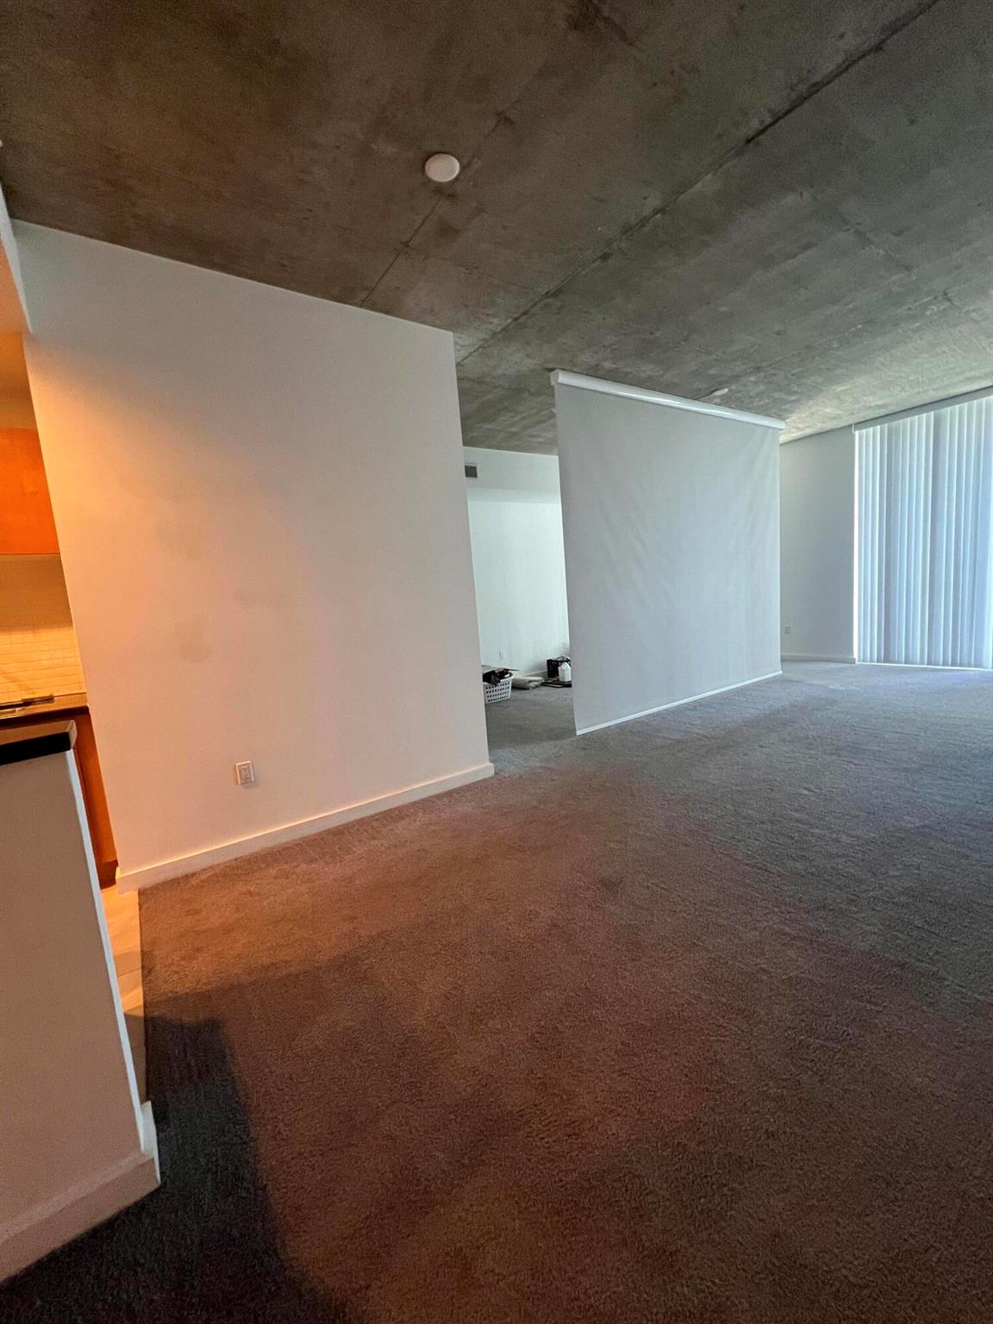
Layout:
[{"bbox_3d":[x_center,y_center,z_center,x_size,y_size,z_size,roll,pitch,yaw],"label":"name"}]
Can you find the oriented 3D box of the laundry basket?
[{"bbox_3d":[-0.129,0.350,6.504,0.470,0.270,0.610,-9,8,-33],"label":"laundry basket"}]

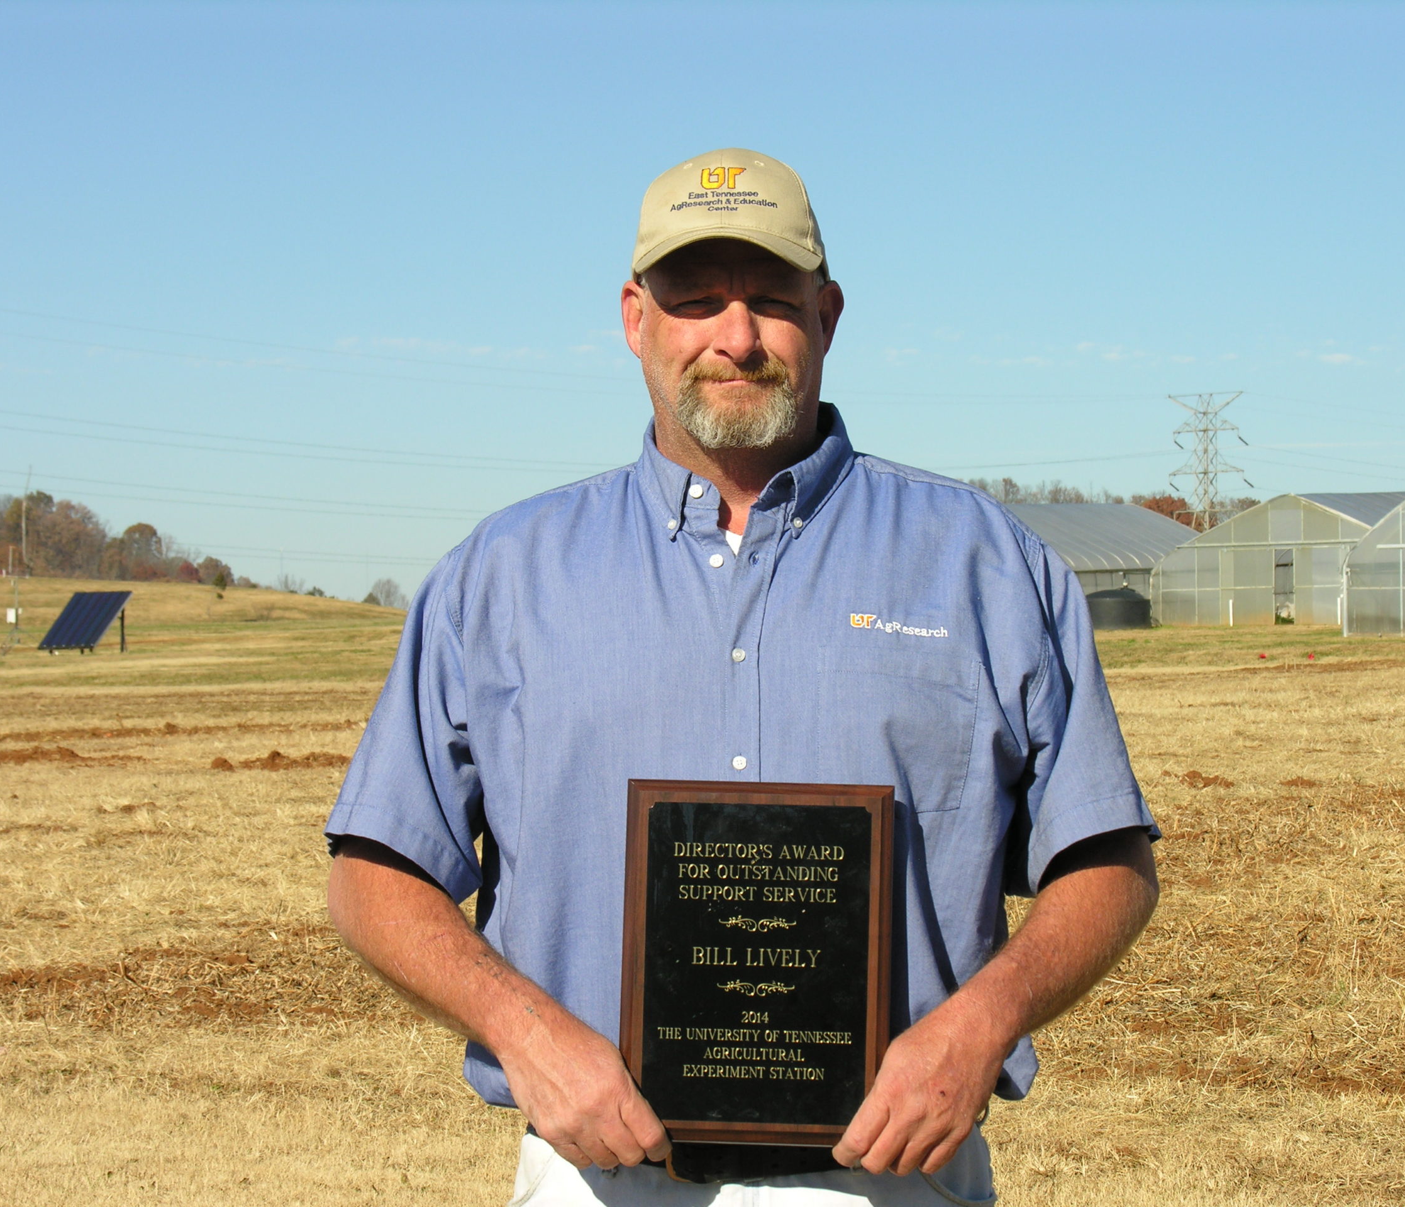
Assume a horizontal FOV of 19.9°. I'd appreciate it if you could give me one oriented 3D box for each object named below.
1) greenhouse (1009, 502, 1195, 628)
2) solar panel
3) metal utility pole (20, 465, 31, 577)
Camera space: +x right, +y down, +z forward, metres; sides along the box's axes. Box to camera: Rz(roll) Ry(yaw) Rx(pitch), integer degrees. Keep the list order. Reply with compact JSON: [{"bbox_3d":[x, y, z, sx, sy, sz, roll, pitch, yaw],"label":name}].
[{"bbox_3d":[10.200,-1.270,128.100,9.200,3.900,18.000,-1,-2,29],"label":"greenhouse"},{"bbox_3d":[-20.000,0.590,130.000,2.250,1.980,2.100,-1,-2,34],"label":"solar panel"},{"bbox_3d":[-50.750,-6.180,300.000,0.300,8.300,0.300,0,-2,0],"label":"metal utility pole"}]

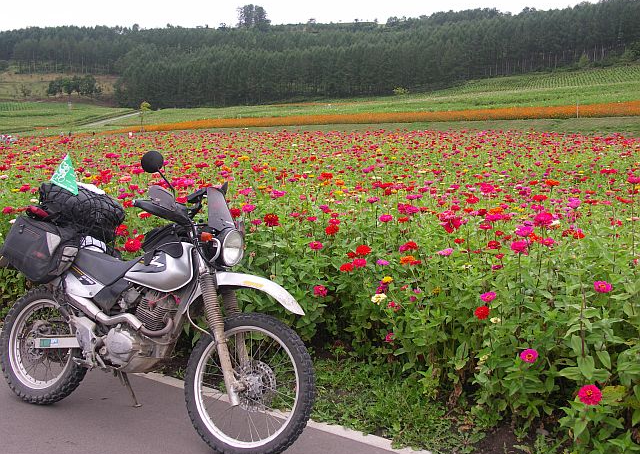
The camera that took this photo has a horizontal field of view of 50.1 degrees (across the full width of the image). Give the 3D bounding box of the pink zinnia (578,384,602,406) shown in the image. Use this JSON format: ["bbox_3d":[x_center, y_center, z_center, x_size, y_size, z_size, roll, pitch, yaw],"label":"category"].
[{"bbox_3d":[1.155,0.717,2.920,0.097,0.050,0.092,4,51,22],"label":"pink zinnia"}]

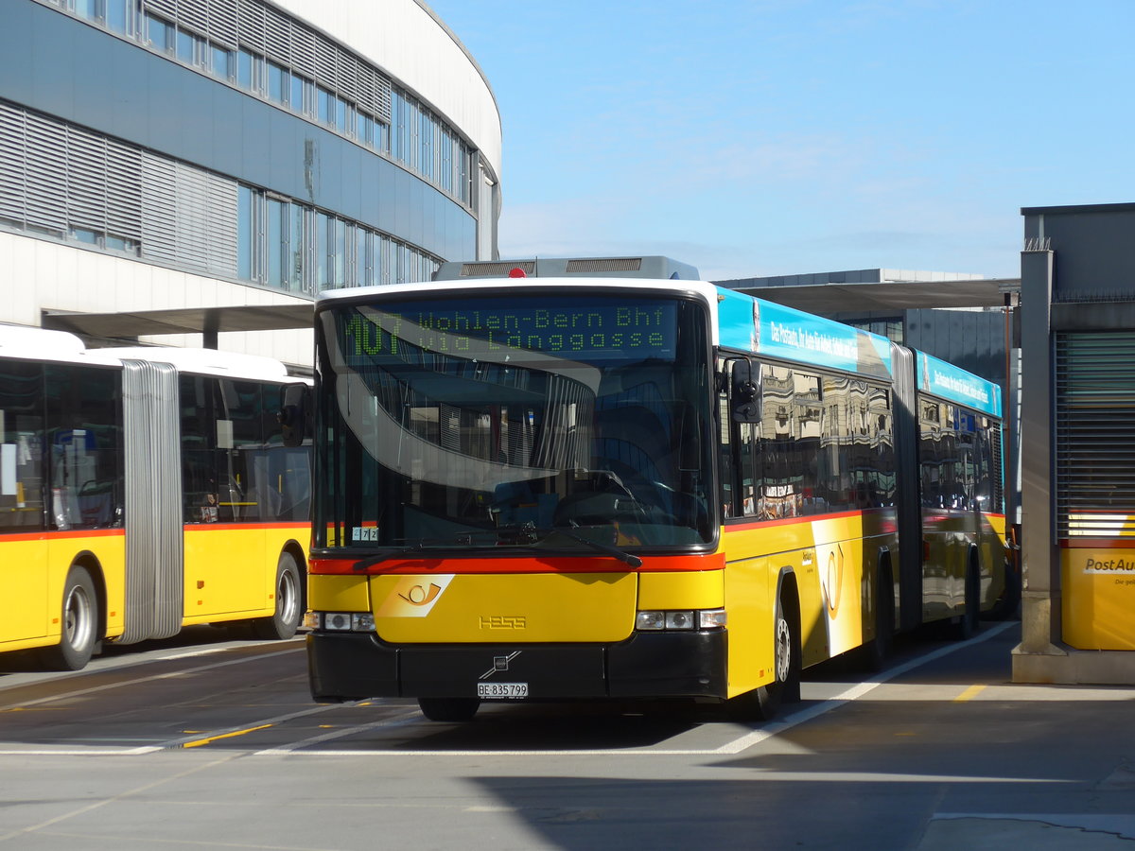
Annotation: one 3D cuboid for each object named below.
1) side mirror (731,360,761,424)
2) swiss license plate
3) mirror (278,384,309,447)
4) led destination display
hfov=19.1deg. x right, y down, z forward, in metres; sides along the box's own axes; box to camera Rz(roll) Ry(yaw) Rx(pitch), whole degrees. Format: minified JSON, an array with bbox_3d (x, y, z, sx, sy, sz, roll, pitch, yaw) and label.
[{"bbox_3d":[1.046,-0.195,19.630,0.190,0.370,0.100,-1,-1,-5],"label":"side mirror"},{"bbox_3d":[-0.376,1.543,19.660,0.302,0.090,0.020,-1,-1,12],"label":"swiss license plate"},{"bbox_3d":[-1.635,-0.057,20.200,0.100,0.370,0.190,0,-1,-44],"label":"mirror"},{"bbox_3d":[-0.350,-0.556,19.970,2.040,0.340,0.100,-1,-1,12],"label":"led destination display"}]

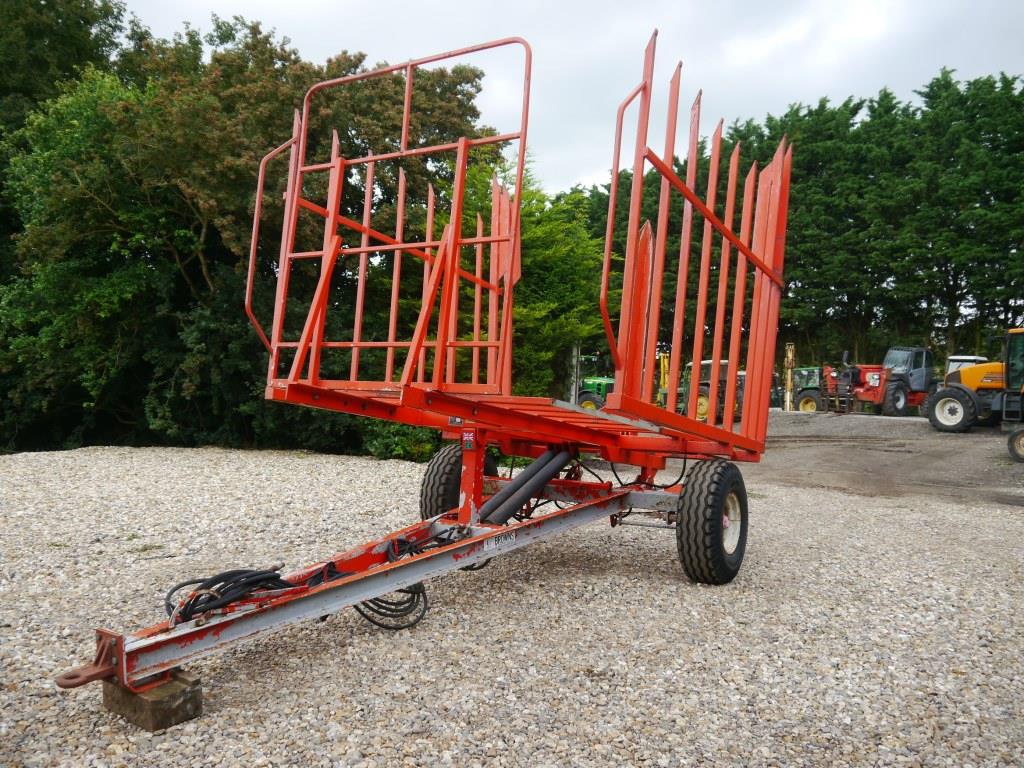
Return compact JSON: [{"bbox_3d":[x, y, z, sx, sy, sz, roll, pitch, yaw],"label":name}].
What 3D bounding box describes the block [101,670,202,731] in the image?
[{"bbox_3d":[-1.404,1.224,3.242,0.360,0.125,0.230,1,-1,31],"label":"block"}]

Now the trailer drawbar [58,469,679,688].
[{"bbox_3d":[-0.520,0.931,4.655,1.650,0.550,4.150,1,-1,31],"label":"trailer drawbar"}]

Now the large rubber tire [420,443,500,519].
[{"bbox_3d":[-0.413,0.935,6.902,0.284,0.858,0.858,1,-1,31],"label":"large rubber tire"}]

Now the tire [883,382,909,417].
[{"bbox_3d":[13.576,0.538,29.300,1.240,1.240,0.440,2,-1,-38],"label":"tire"}]

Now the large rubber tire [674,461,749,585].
[{"bbox_3d":[1.417,0.964,5.798,0.284,0.858,0.858,1,-1,31],"label":"large rubber tire"}]

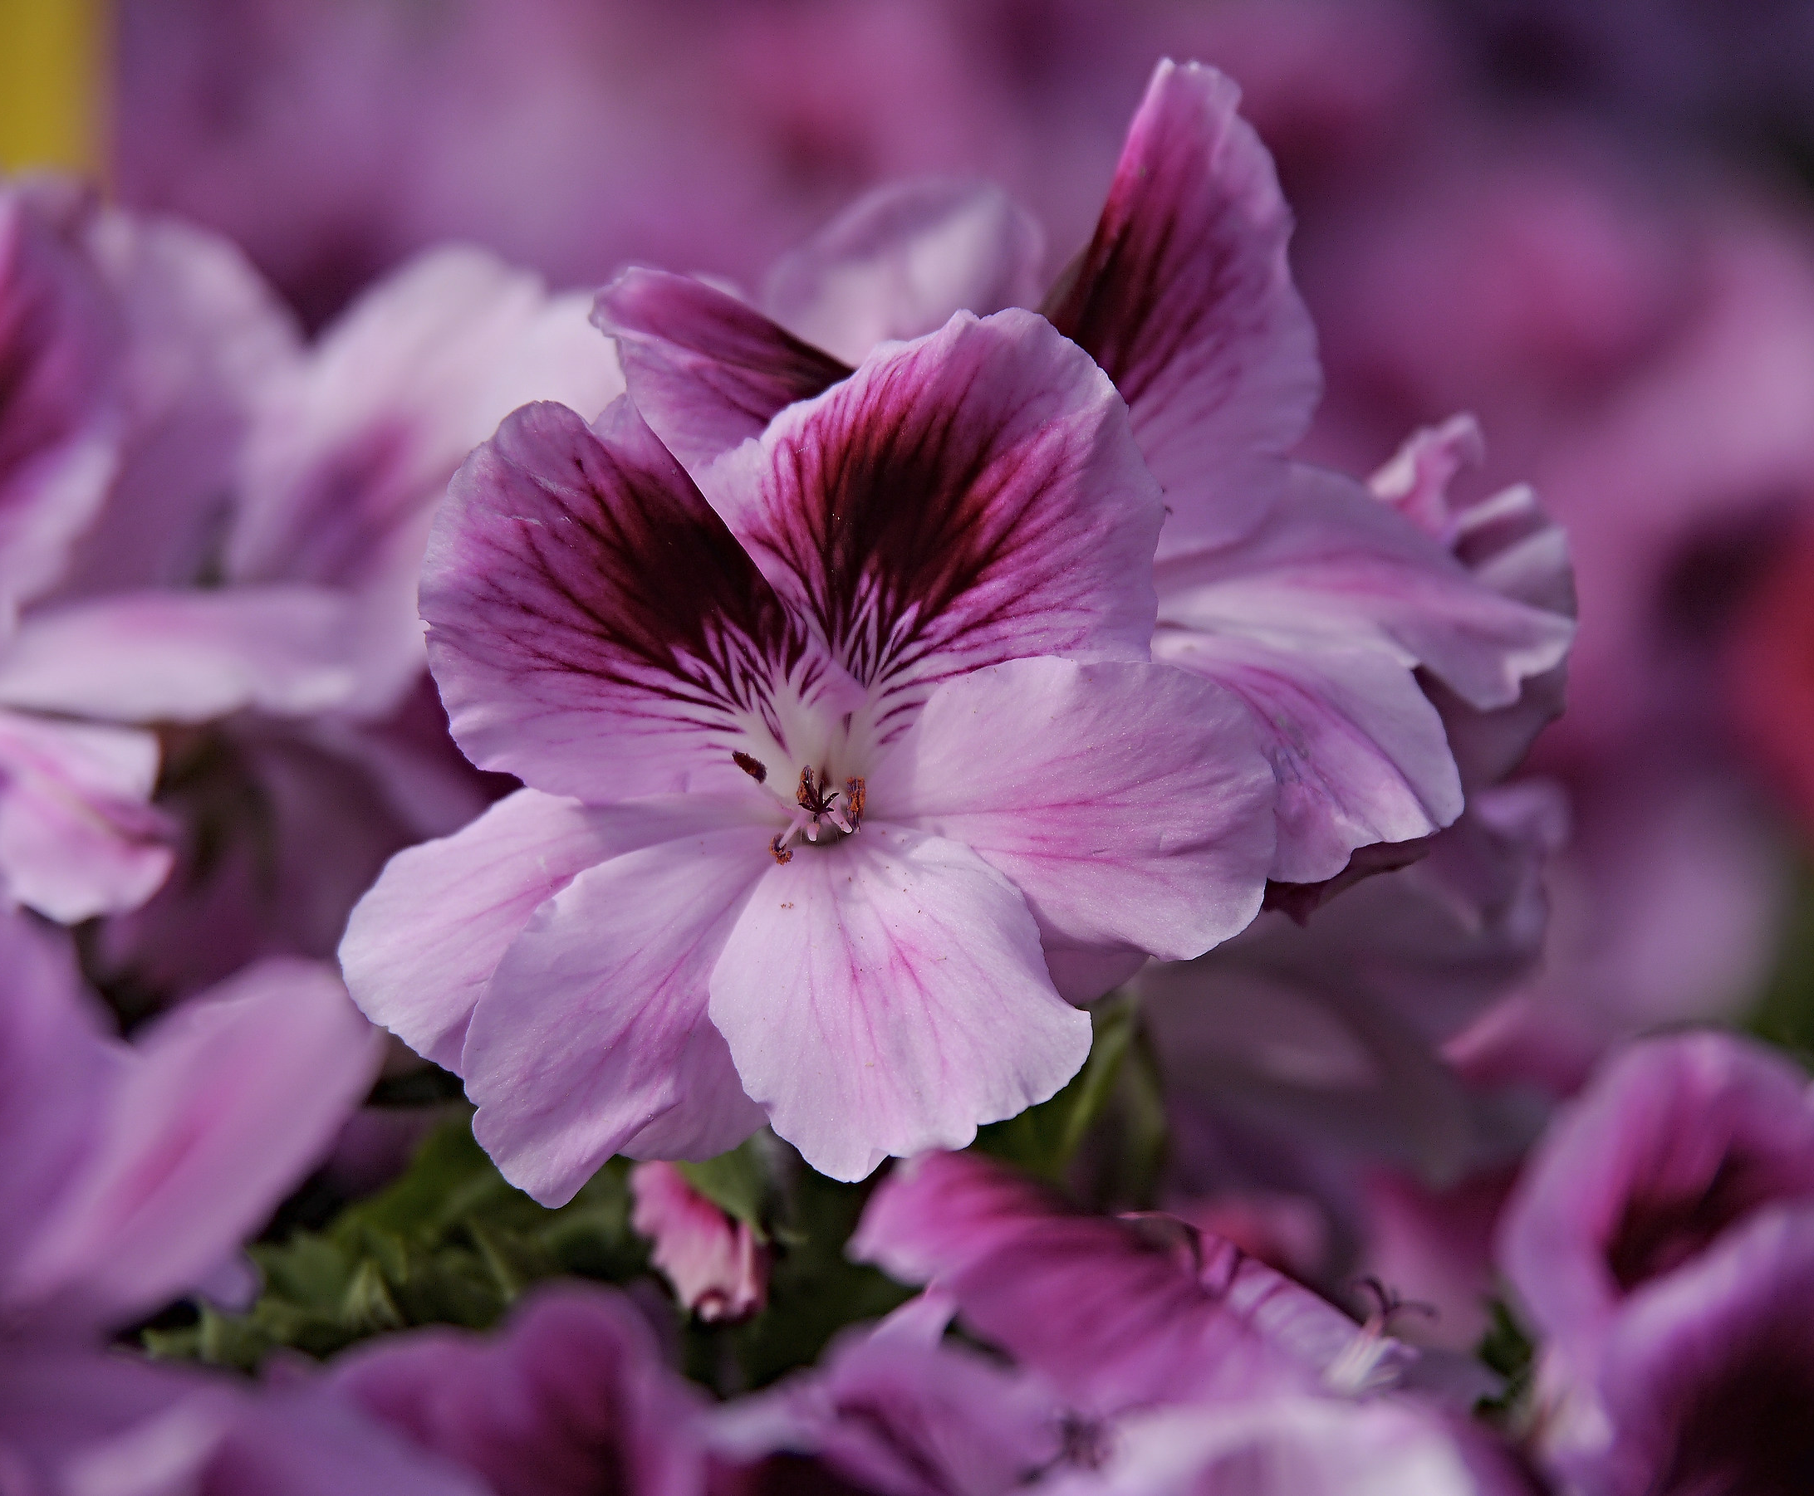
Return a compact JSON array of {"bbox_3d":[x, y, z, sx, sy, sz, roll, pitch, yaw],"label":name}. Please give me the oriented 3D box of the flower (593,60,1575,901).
[{"bbox_3d":[0.011,-0.016,1.028,0.057,0.050,0.035,1,-9,-6],"label":"flower"}]

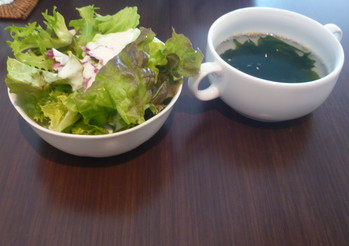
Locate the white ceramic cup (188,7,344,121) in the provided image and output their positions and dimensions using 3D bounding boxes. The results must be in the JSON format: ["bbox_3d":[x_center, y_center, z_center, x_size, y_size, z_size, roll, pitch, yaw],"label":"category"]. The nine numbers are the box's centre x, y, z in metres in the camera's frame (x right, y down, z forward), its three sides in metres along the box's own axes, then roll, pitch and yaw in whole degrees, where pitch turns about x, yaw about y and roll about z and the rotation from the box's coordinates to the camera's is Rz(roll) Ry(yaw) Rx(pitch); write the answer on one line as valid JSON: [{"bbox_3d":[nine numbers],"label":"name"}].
[{"bbox_3d":[0.079,-0.046,0.325,0.153,0.055,0.109,-20,51,-21],"label":"white ceramic cup"}]

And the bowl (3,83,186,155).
[{"bbox_3d":[-0.056,-0.018,0.291,0.123,0.050,0.123,2,46,-2],"label":"bowl"}]

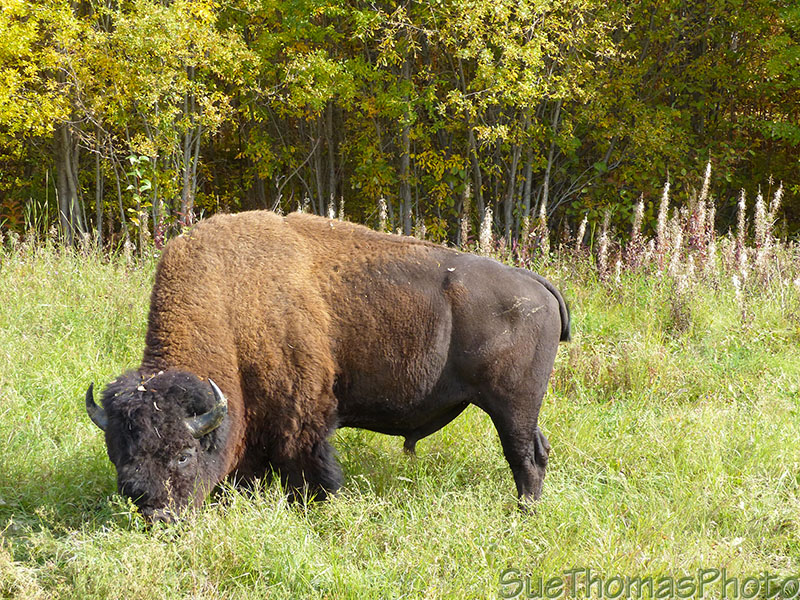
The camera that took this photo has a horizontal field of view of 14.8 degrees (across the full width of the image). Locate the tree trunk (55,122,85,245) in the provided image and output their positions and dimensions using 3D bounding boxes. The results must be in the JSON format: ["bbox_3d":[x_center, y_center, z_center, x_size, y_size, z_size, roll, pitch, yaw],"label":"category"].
[{"bbox_3d":[-3.441,-1.223,32.000,0.300,1.320,0.260,0,5,0],"label":"tree trunk"}]

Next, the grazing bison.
[{"bbox_3d":[-0.402,0.357,17.300,2.750,1.760,1.000,-2,5,-23],"label":"grazing bison"}]

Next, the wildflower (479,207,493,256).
[{"bbox_3d":[0.793,-0.635,28.500,0.130,0.470,0.130,0,5,0],"label":"wildflower"}]

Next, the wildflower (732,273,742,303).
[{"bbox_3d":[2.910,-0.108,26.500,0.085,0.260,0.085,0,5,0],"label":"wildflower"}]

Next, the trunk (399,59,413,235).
[{"bbox_3d":[0.058,-1.623,32.500,0.130,1.900,0.130,0,5,0],"label":"trunk"}]

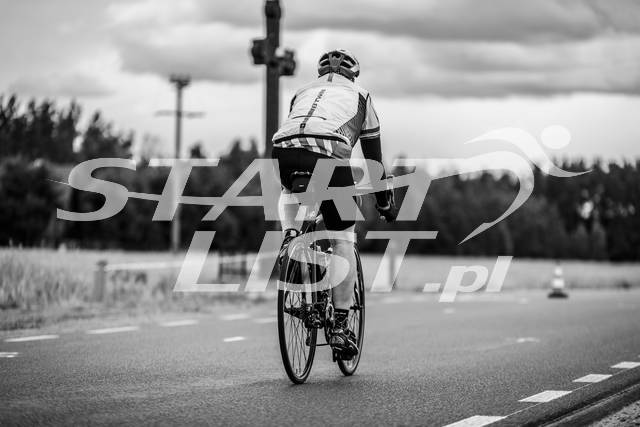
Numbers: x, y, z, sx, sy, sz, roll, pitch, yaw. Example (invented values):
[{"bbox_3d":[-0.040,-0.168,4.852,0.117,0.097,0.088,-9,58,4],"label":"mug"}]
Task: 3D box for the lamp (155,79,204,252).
[{"bbox_3d":[-7.620,-2.712,135.000,2.700,9.650,0.800,1,-1,0],"label":"lamp"}]

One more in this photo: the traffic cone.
[{"bbox_3d":[3.275,0.916,34.200,0.280,0.510,0.280,0,-1,6],"label":"traffic cone"}]

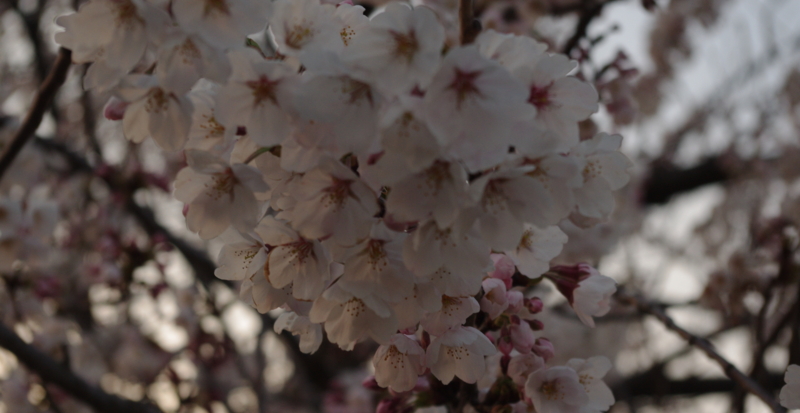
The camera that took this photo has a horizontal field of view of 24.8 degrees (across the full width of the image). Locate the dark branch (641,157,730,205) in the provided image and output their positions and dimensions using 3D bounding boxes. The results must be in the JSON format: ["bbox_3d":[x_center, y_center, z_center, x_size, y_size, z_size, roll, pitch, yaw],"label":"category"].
[{"bbox_3d":[0.346,-0.030,2.200,0.114,0.036,0.036,-14,0,0],"label":"dark branch"}]

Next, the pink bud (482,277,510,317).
[{"bbox_3d":[0.035,0.034,0.675,0.010,0.014,0.010,-6,-17,0],"label":"pink bud"}]

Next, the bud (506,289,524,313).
[{"bbox_3d":[0.043,0.035,0.680,0.007,0.009,0.007,-6,-21,0],"label":"bud"}]

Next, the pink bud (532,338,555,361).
[{"bbox_3d":[0.054,0.053,0.680,0.007,0.010,0.007,-42,-21,0],"label":"pink bud"}]

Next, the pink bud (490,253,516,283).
[{"bbox_3d":[0.039,0.023,0.680,0.009,0.012,0.009,-18,-18,0],"label":"pink bud"}]

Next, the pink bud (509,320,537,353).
[{"bbox_3d":[0.045,0.048,0.675,0.008,0.013,0.008,-26,-15,0],"label":"pink bud"}]

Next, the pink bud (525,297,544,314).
[{"bbox_3d":[0.050,0.037,0.680,0.008,0.006,0.006,12,0,40],"label":"pink bud"}]

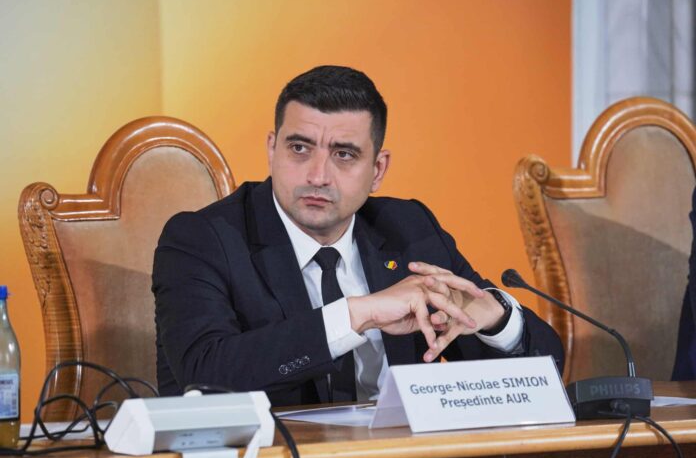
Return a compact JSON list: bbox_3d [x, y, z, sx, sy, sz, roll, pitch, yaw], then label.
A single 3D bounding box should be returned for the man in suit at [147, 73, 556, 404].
[{"bbox_3d":[0.030,0.388,10.807,0.640,1.250,0.780,-2,4,-28],"label":"man in suit"}]

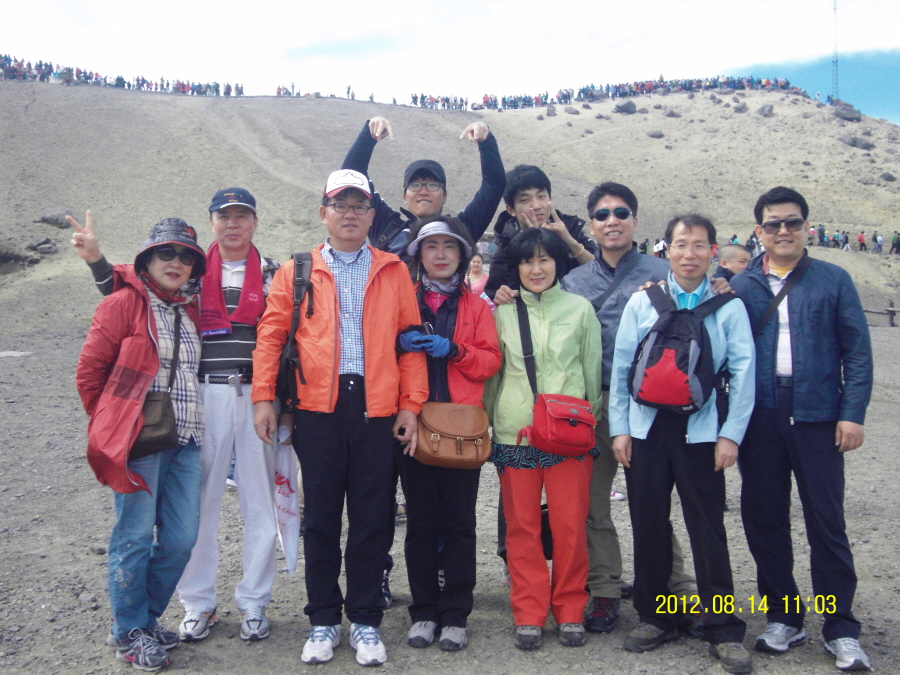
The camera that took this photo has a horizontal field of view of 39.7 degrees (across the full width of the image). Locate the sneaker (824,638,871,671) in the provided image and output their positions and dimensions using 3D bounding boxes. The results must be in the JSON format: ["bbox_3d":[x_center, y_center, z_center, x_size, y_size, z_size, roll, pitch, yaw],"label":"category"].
[{"bbox_3d":[1.446,1.113,4.540,0.112,0.115,0.295,-1,4,-1],"label":"sneaker"}]

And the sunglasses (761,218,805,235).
[{"bbox_3d":[1.201,-0.398,4.500,0.152,0.050,0.140,1,3,12],"label":"sunglasses"}]

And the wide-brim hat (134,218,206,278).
[{"bbox_3d":[-1.035,-0.330,4.620,0.255,0.170,0.270,8,-2,-21],"label":"wide-brim hat"}]

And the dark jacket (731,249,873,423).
[{"bbox_3d":[1.253,-0.004,4.540,0.530,0.635,0.320,0,2,13],"label":"dark jacket"}]

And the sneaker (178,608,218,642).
[{"bbox_3d":[-0.972,1.086,4.840,0.108,0.110,0.285,0,4,5],"label":"sneaker"}]

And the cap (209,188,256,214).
[{"bbox_3d":[-0.831,-0.518,4.770,0.178,0.115,0.265,-1,4,-7],"label":"cap"}]

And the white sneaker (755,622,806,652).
[{"bbox_3d":[1.218,1.087,4.600,0.108,0.115,0.285,2,3,42],"label":"white sneaker"}]

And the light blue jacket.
[{"bbox_3d":[0.837,0.072,4.490,0.525,0.615,0.320,0,2,12],"label":"light blue jacket"}]

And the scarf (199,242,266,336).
[{"bbox_3d":[-0.822,-0.184,4.730,0.250,0.355,0.200,-1,2,-6],"label":"scarf"}]

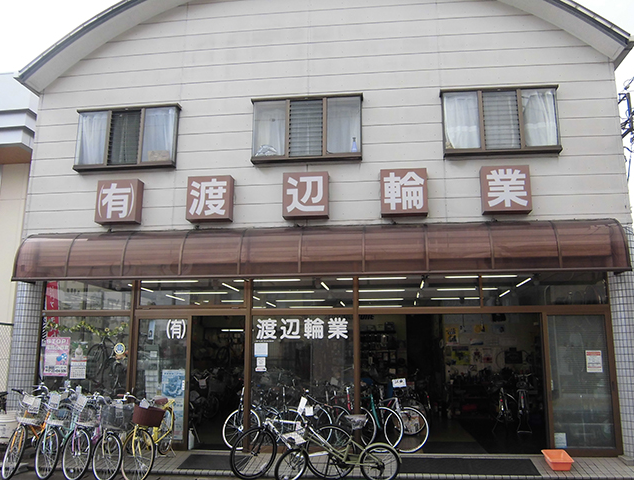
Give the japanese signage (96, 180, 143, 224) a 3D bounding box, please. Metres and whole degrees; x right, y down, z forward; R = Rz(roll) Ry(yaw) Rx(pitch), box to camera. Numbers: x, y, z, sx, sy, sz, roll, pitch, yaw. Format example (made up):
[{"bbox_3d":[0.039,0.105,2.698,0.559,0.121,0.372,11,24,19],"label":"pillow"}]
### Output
[{"bbox_3d":[-3.188,-0.609,7.796,0.671,0.677,0.230,-1,-9,5],"label":"japanese signage"}]

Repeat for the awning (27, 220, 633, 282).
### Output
[{"bbox_3d":[-0.177,0.160,7.151,8.850,0.800,0.520,-1,-10,5],"label":"awning"}]

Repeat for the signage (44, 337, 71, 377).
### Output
[{"bbox_3d":[-4.179,1.883,7.734,0.415,0.604,0.020,-1,-9,5],"label":"signage"}]

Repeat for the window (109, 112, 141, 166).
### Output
[{"bbox_3d":[-3.130,-1.675,7.838,0.504,0.924,0.080,-1,-9,5],"label":"window"}]

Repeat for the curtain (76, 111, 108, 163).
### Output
[{"bbox_3d":[-3.708,-1.678,7.926,0.531,0.925,0.090,-1,-10,5],"label":"curtain"}]

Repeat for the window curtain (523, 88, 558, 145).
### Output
[{"bbox_3d":[3.404,-1.863,7.323,0.491,0.901,0.100,-1,-9,5],"label":"window curtain"}]

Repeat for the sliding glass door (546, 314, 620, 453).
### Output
[{"bbox_3d":[3.768,2.026,6.874,0.935,1.940,0.070,-1,-10,5],"label":"sliding glass door"}]

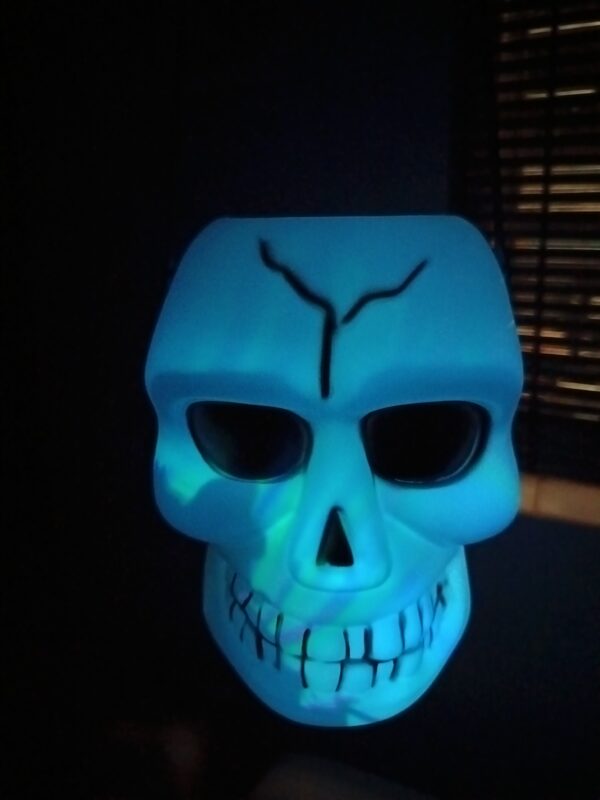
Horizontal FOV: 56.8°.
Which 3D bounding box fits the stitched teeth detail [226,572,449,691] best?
[{"bbox_3d":[0.021,0.127,0.305,0.122,0.054,0.040,1,10,3],"label":"stitched teeth detail"}]

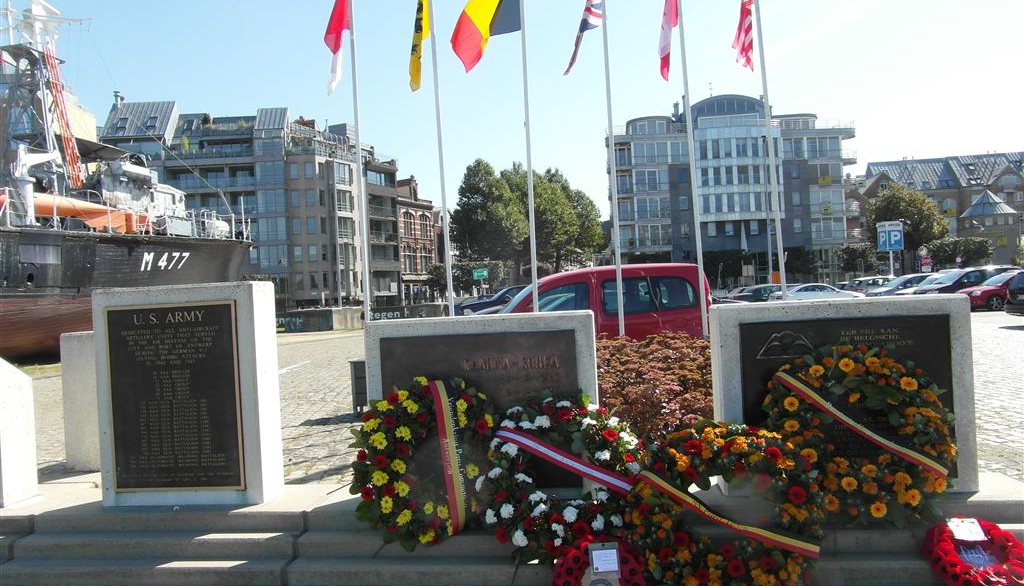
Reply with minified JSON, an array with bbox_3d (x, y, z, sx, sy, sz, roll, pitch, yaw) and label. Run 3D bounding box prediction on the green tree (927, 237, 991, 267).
[{"bbox_3d":[39.530,-2.884,63.000,5.000,4.100,4.000,-3,0,0],"label":"green tree"}]

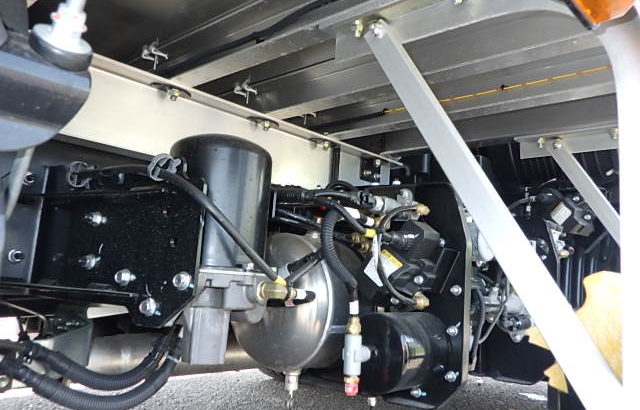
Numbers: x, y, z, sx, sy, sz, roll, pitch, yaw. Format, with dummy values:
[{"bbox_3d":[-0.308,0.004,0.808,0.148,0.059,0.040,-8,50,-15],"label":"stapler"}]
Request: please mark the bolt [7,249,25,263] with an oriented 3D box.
[{"bbox_3d":[-0.498,0.085,0.851,0.021,0.021,0.021,-4,-11,40],"label":"bolt"}]

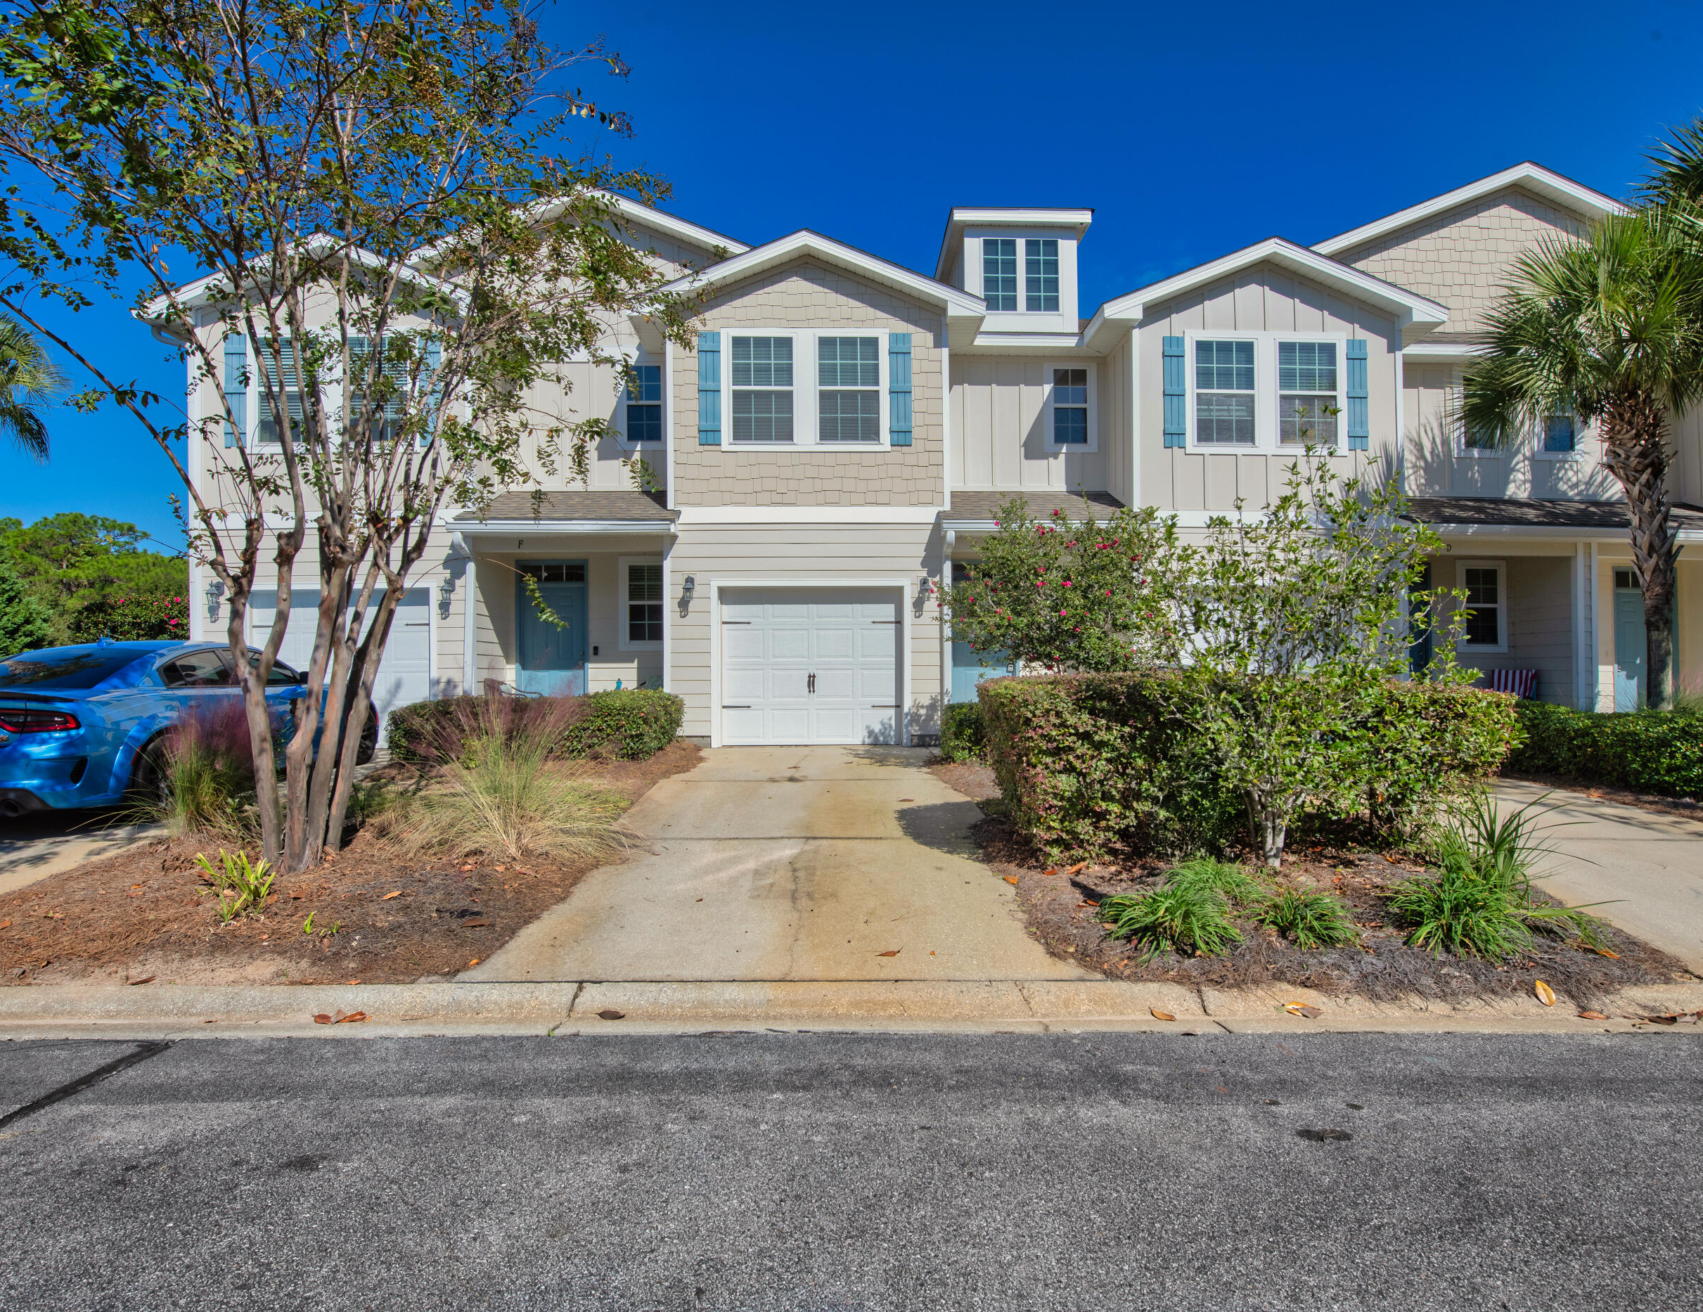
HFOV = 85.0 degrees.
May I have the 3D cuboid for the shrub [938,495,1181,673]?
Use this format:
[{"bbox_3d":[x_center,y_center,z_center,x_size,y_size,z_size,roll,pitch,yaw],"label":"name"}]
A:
[{"bbox_3d":[2.230,-0.210,10.200,2.500,2.950,2.300,0,0,0],"label":"shrub"}]

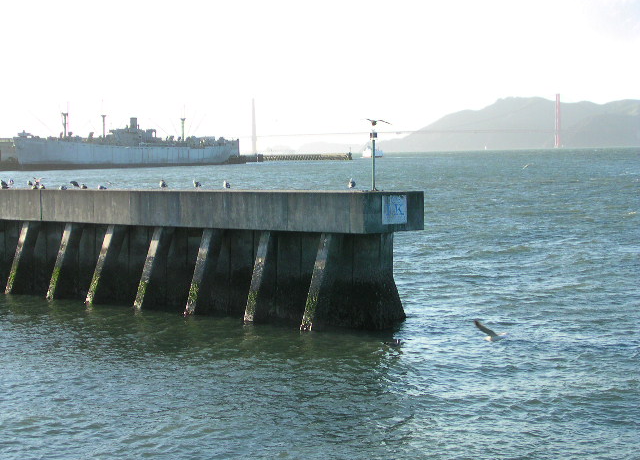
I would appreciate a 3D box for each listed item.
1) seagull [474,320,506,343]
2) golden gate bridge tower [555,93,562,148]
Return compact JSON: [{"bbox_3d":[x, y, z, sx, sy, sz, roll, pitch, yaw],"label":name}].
[{"bbox_3d":[4.431,2.638,37.000,0.580,0.480,0.850,1,4,30],"label":"seagull"},{"bbox_3d":[1001.847,-458.708,5980.000,17.000,227.000,37.000,-2,3,-13],"label":"golden gate bridge tower"}]

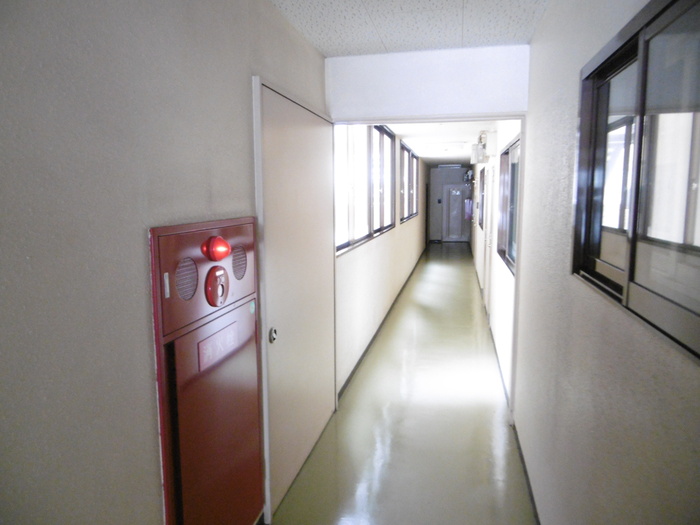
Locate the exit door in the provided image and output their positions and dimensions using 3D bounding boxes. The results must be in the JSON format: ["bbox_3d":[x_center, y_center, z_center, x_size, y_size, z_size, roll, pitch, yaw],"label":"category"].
[{"bbox_3d":[3.527,-1.593,15.949,0.900,1.900,0.050,2,8,12],"label":"exit door"}]

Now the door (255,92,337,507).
[{"bbox_3d":[-0.266,0.158,2.817,0.045,2.031,1.201,2,8,12],"label":"door"}]

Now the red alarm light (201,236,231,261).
[{"bbox_3d":[-0.470,-0.045,1.727,0.090,0.088,0.088,2,8,12],"label":"red alarm light"}]

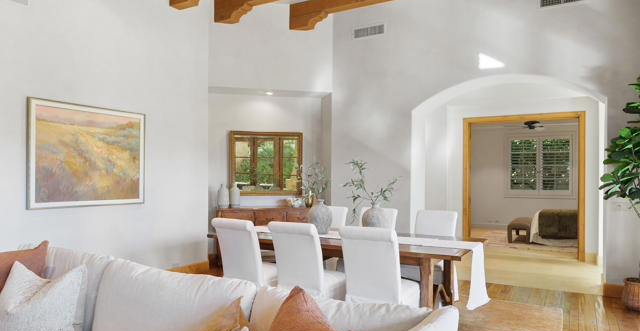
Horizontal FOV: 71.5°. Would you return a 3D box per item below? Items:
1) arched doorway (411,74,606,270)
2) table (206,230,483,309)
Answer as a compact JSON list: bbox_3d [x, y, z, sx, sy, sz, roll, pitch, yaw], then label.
[{"bbox_3d":[2.459,0.184,6.046,2.337,2.718,0.550,0,-1,29],"label":"arched doorway"},{"bbox_3d":[0.230,1.106,4.504,2.580,0.760,1.120,0,-1,29],"label":"table"}]

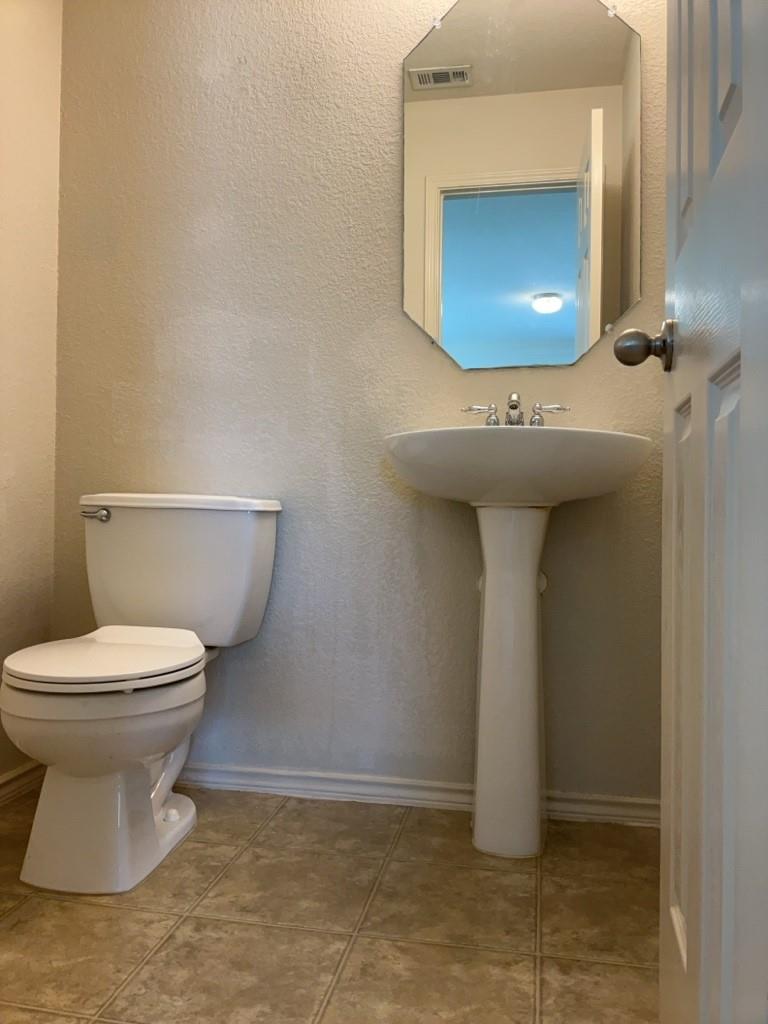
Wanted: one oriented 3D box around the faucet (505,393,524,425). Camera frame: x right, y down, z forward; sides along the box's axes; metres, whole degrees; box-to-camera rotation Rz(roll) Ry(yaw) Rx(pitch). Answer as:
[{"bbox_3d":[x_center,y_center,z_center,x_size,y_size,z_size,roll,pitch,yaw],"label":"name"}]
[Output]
[{"bbox_3d":[0.293,-0.225,1.796,0.043,0.087,0.120,1,-1,11],"label":"faucet"}]

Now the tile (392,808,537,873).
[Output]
[{"bbox_3d":[0.188,0.728,1.778,0.298,0.010,0.307,1,-1,11],"label":"tile"}]

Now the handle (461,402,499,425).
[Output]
[{"bbox_3d":[0.222,-0.220,1.853,0.091,0.064,0.034,1,-1,11],"label":"handle"}]

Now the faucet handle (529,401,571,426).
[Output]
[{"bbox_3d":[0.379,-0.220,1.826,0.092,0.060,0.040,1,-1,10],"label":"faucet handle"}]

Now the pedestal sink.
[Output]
[{"bbox_3d":[0.271,0.277,1.702,0.560,0.894,0.459,1,-1,11],"label":"pedestal sink"}]

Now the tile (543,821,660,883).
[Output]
[{"bbox_3d":[0.483,0.733,1.721,0.292,0.010,0.307,1,-1,11],"label":"tile"}]

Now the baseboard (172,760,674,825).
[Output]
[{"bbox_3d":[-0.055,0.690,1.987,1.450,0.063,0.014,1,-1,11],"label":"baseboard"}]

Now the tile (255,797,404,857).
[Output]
[{"bbox_3d":[-0.111,0.724,1.835,0.298,0.010,0.307,1,-1,11],"label":"tile"}]

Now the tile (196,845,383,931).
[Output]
[{"bbox_3d":[-0.169,0.720,1.532,0.298,0.010,0.298,1,-1,11],"label":"tile"}]

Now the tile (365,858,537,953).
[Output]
[{"bbox_3d":[0.129,0.724,1.475,0.298,0.010,0.298,1,-1,11],"label":"tile"}]

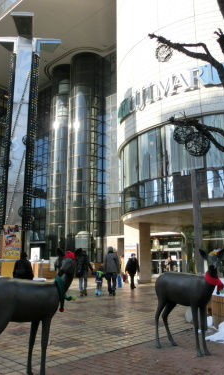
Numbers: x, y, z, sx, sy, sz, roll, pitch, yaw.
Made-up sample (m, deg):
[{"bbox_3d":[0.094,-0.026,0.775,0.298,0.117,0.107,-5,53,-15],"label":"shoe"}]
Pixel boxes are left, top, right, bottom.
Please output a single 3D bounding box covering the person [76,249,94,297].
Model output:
[{"bbox_3d":[-0.966,3.075,12.584,0.580,1.640,0.450,0,-13,0],"label":"person"}]

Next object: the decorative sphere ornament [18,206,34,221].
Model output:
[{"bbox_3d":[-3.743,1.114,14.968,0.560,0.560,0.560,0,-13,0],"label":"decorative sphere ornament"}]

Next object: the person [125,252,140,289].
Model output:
[{"bbox_3d":[0.936,3.767,15.626,0.600,1.570,0.420,1,-13,-6],"label":"person"}]

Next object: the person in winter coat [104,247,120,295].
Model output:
[{"bbox_3d":[0.018,3.063,12.679,0.560,1.720,0.420,0,-13,0],"label":"person in winter coat"}]

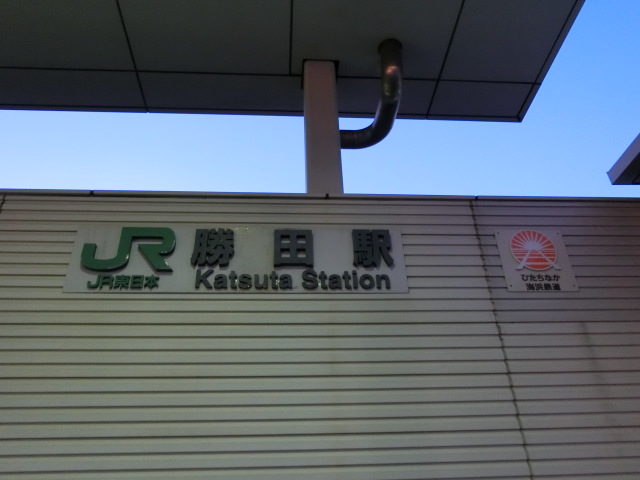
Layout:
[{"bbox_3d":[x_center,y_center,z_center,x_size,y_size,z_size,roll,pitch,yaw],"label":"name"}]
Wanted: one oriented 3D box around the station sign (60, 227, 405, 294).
[{"bbox_3d":[-0.633,0.135,4.336,2.703,0.614,0.080,0,-32,-4],"label":"station sign"}]

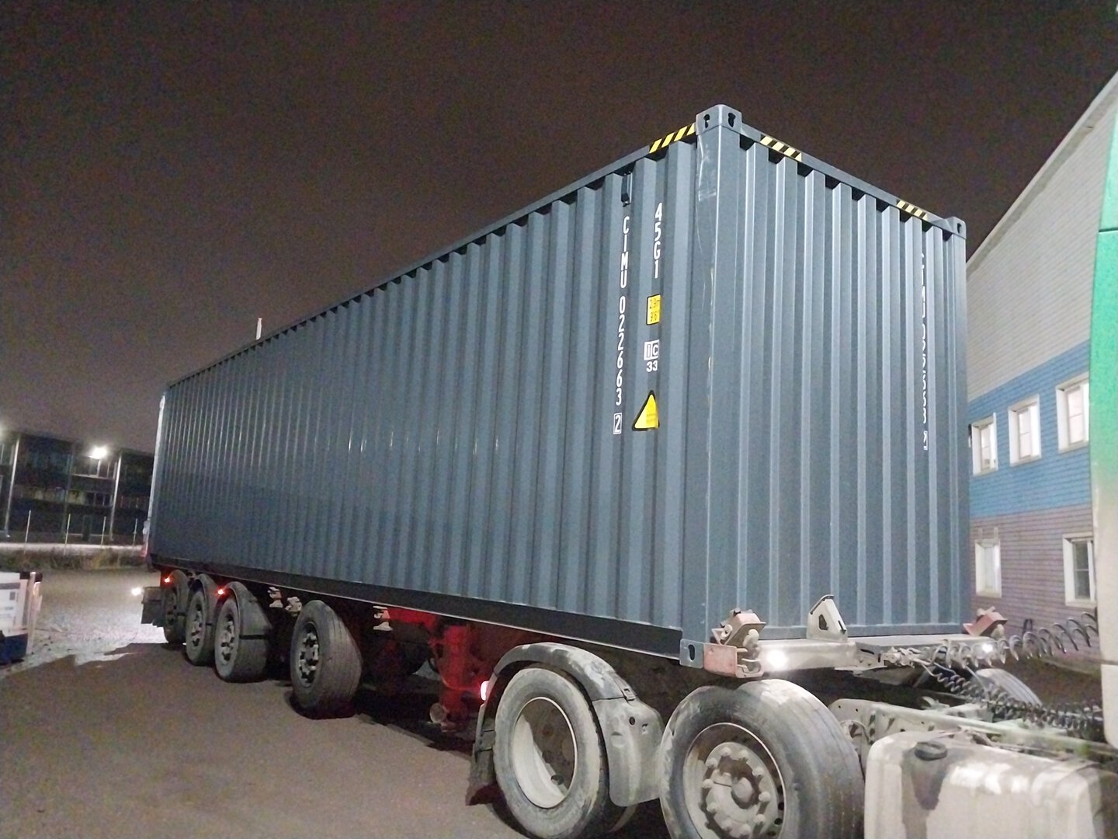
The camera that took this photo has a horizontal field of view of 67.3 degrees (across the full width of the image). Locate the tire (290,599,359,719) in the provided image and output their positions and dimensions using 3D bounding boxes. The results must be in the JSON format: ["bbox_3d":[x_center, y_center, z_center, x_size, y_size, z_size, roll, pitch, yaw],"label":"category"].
[{"bbox_3d":[-2.257,2.275,8.112,0.380,1.010,1.010,9,-11,-36],"label":"tire"}]

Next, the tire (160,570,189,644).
[{"bbox_3d":[-5.447,2.860,12.223,0.380,1.010,1.010,9,-11,-36],"label":"tire"}]

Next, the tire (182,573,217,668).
[{"bbox_3d":[-4.632,2.739,11.161,0.380,1.010,1.010,9,-11,-36],"label":"tire"}]

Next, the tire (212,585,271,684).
[{"bbox_3d":[-3.807,2.618,10.092,0.380,1.010,1.010,9,-11,-36],"label":"tire"}]

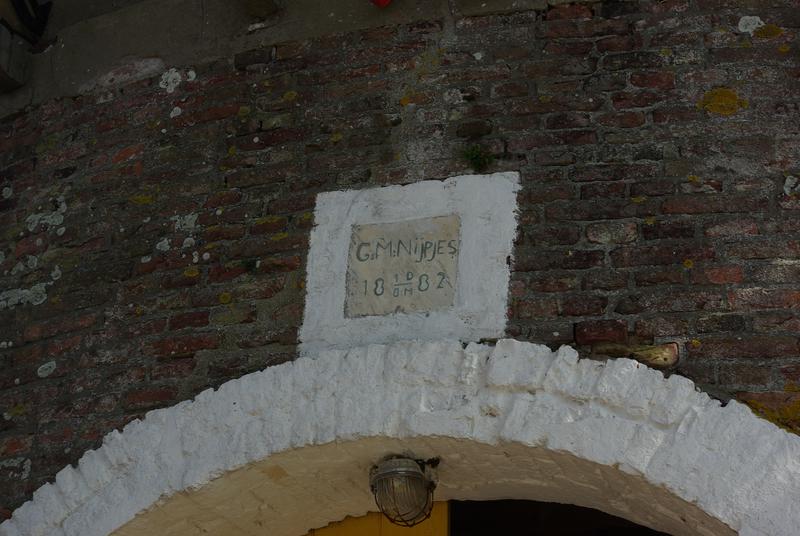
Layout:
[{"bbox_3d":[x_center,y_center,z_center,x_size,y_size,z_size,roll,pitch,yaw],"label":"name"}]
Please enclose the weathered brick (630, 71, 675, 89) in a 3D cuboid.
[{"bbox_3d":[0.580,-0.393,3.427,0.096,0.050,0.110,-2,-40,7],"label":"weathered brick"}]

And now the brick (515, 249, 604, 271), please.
[{"bbox_3d":[0.339,0.014,3.127,0.185,0.048,0.100,-4,-40,9],"label":"brick"}]

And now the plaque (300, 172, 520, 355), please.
[{"bbox_3d":[0.025,0.005,3.173,0.453,0.443,0.060,-6,-40,12],"label":"plaque"}]

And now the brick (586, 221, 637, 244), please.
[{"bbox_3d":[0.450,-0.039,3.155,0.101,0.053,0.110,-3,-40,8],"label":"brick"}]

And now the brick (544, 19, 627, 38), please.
[{"bbox_3d":[0.448,-0.534,3.561,0.196,0.049,0.100,-3,-40,8],"label":"brick"}]

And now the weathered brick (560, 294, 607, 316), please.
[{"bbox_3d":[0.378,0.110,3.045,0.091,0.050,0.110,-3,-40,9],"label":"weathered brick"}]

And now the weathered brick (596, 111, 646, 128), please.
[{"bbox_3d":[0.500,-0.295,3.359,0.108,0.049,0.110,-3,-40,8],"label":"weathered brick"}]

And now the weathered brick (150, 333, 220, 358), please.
[{"bbox_3d":[-0.445,0.196,3.219,0.161,0.048,0.100,-8,-41,16],"label":"weathered brick"}]

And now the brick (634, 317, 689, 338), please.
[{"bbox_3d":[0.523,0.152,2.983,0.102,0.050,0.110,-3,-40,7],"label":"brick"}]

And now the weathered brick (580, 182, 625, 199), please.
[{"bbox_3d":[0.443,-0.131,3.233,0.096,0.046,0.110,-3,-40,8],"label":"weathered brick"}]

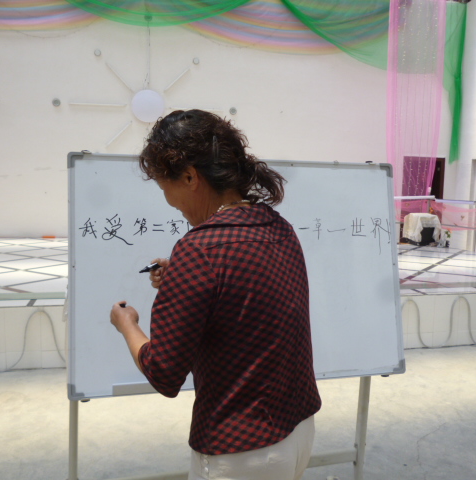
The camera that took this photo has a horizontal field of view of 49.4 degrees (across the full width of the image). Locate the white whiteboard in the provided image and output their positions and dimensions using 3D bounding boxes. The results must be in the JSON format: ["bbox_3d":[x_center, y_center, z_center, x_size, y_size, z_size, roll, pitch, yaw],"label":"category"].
[{"bbox_3d":[0.029,0.108,1.846,1.210,0.806,0.028,0,-5,-14],"label":"white whiteboard"}]

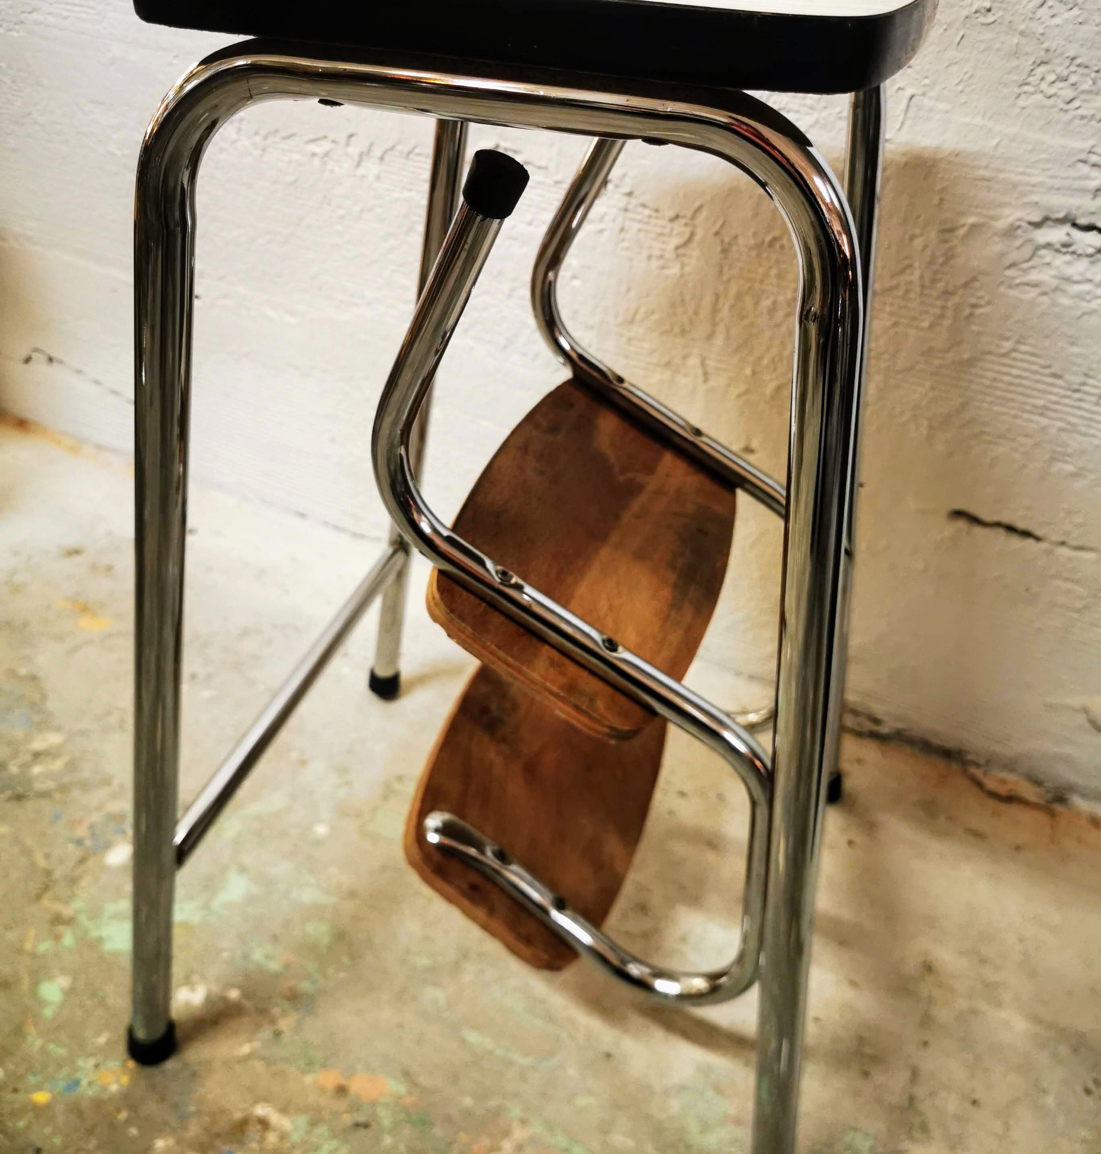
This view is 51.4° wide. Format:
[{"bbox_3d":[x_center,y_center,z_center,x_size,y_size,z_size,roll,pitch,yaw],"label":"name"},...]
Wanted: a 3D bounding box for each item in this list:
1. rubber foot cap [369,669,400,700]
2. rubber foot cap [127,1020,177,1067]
[{"bbox_3d":[-0.159,0.102,1.104,0.029,0.026,0.029,8,34,-6],"label":"rubber foot cap"},{"bbox_3d":[-0.261,0.301,0.751,0.029,0.026,0.029,9,30,-5],"label":"rubber foot cap"}]

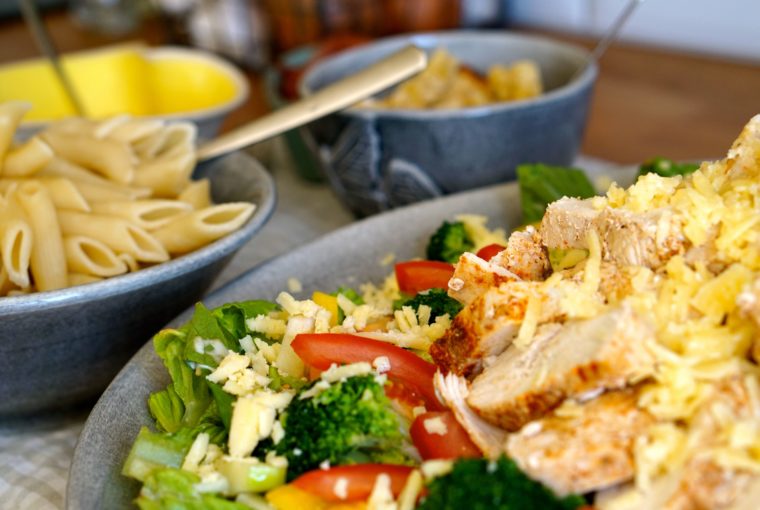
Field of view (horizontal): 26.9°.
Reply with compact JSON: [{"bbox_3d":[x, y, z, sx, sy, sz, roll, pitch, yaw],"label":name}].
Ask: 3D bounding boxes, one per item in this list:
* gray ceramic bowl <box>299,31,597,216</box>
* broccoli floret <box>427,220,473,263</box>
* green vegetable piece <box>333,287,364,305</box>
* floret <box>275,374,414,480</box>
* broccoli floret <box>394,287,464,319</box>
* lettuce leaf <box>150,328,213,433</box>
[{"bbox_3d":[0.031,-0.054,0.723,0.133,0.061,0.133,-2,23,1],"label":"gray ceramic bowl"},{"bbox_3d":[0.027,-0.004,0.598,0.023,0.021,0.023,-3,23,0],"label":"broccoli floret"},{"bbox_3d":[-0.011,0.015,0.568,0.018,0.010,0.015,-3,23,0],"label":"green vegetable piece"},{"bbox_3d":[-0.010,0.050,0.460,0.040,0.030,0.036,-3,23,0],"label":"floret"},{"bbox_3d":[0.018,0.018,0.550,0.029,0.020,0.026,-3,23,0],"label":"broccoli floret"},{"bbox_3d":[-0.061,0.039,0.488,0.021,0.028,0.022,-3,23,0],"label":"lettuce leaf"}]

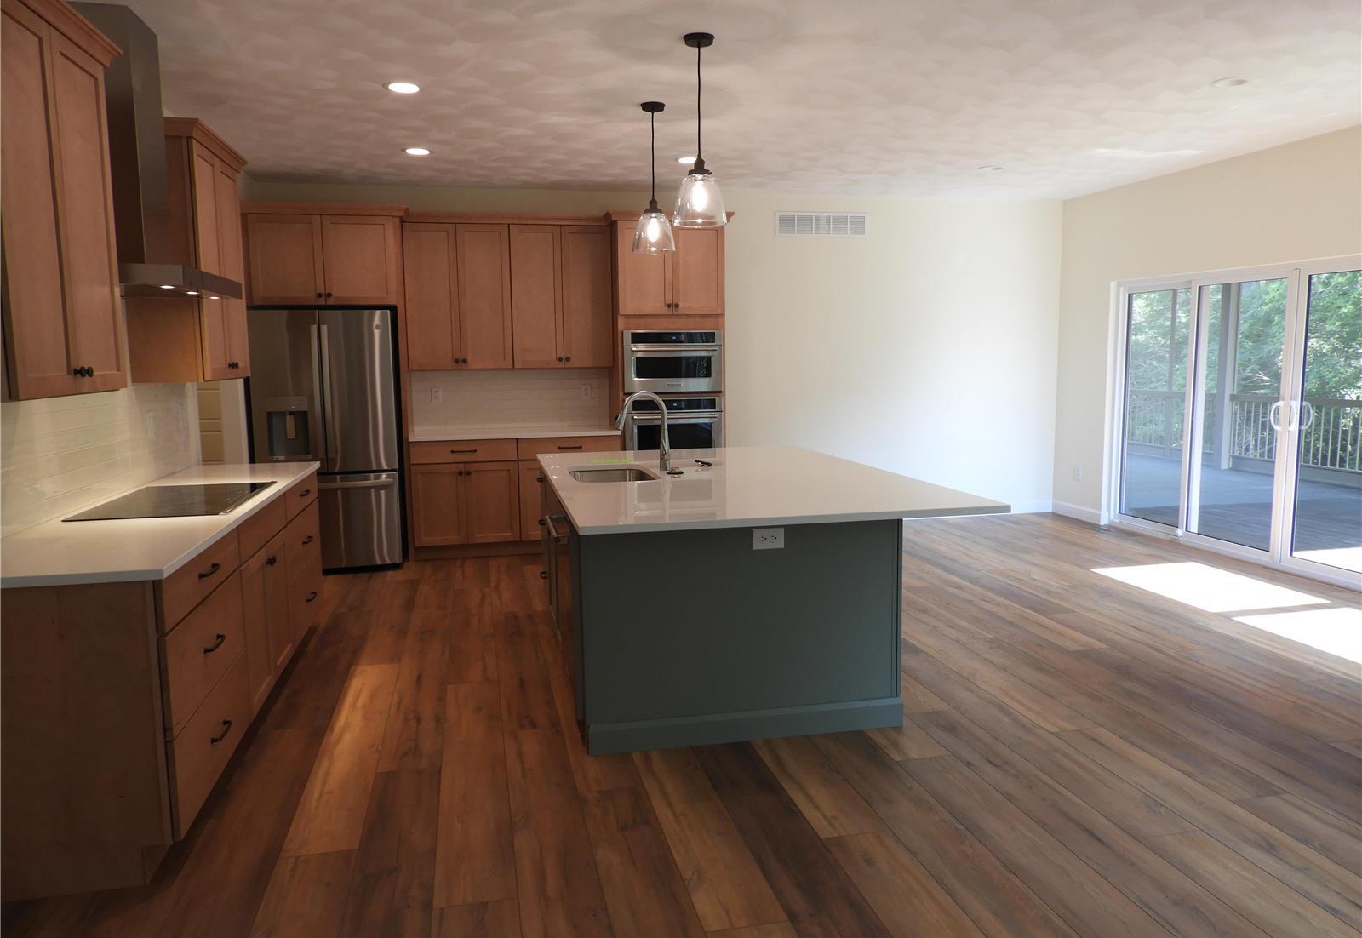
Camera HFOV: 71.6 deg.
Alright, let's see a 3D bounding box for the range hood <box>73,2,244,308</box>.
[{"bbox_3d":[-2.082,-1.192,3.639,0.495,1.013,0.895,-2,7,-12],"label":"range hood"}]

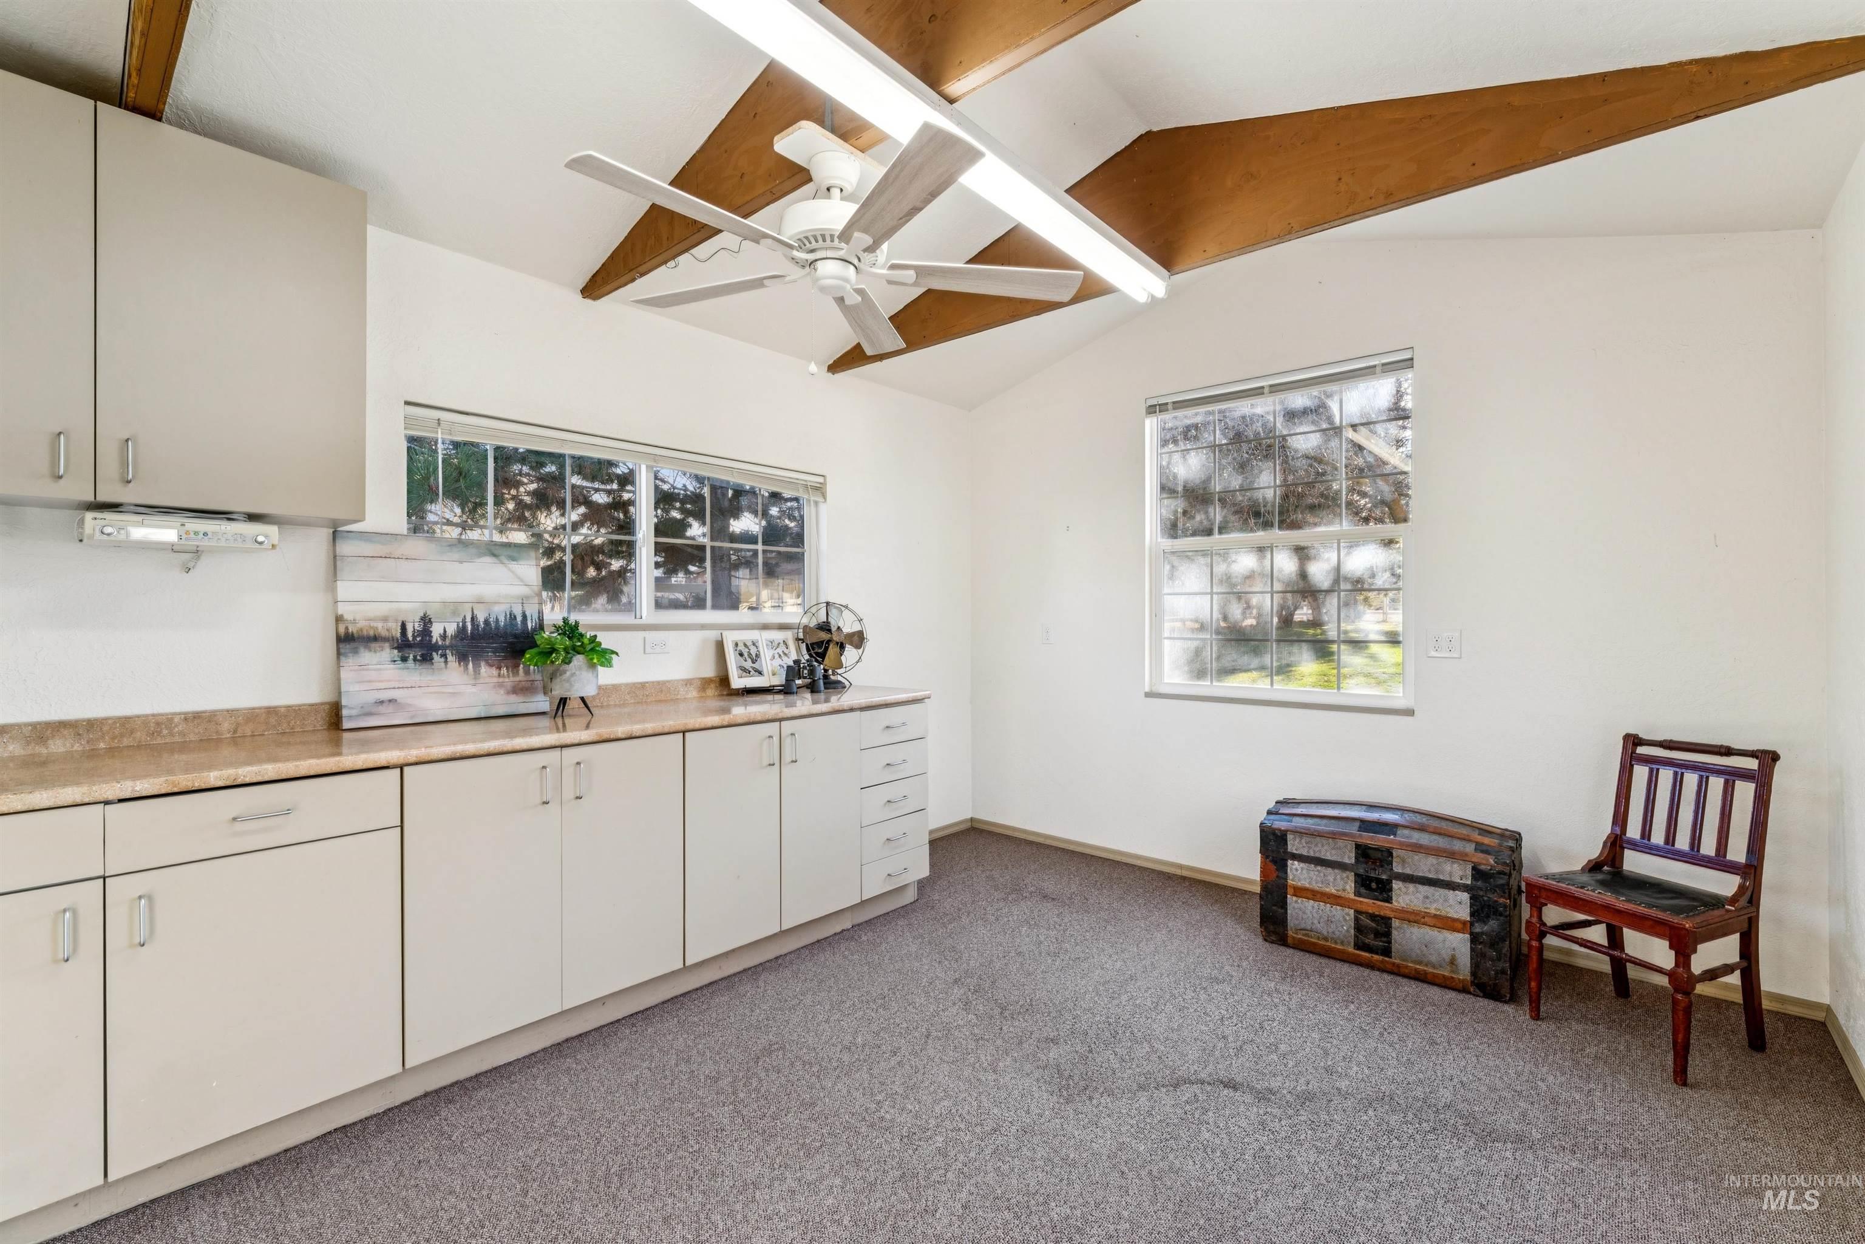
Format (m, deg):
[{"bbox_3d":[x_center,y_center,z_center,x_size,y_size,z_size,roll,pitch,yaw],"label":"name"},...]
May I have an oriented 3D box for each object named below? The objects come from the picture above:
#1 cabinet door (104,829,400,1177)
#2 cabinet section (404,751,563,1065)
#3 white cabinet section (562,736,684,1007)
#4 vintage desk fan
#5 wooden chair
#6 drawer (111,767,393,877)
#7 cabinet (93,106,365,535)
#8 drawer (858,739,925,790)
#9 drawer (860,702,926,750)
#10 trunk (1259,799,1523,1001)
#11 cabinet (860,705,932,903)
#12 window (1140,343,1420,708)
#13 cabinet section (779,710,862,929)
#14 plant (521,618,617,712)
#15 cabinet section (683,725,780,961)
[{"bbox_3d":[-1.477,0.807,1.732,0.030,0.602,0.500,0,0,41],"label":"cabinet door"},{"bbox_3d":[-1.410,0.747,2.288,0.570,0.762,0.391,0,0,42],"label":"cabinet section"},{"bbox_3d":[-1.149,0.745,2.580,0.570,0.762,0.387,0,0,42],"label":"white cabinet section"},{"bbox_3d":[-0.471,0.108,3.589,0.312,0.403,0.252,0,0,-33],"label":"vintage desk fan"},{"bbox_3d":[2.126,0.793,2.290,0.479,0.857,0.413,0,0,-20],"label":"wooden chair"},{"bbox_3d":[-1.630,0.434,1.865,0.423,0.143,0.500,0,0,41],"label":"drawer"},{"bbox_3d":[-1.834,-0.721,2.038,0.325,0.900,0.502,0,0,41],"label":"cabinet"},{"bbox_3d":[-0.309,0.585,3.366,0.423,0.152,0.399,0,0,41],"label":"drawer"},{"bbox_3d":[-0.310,0.430,3.366,0.423,0.155,0.399,0,0,41],"label":"drawer"},{"bbox_3d":[1.691,0.955,2.897,0.782,0.534,0.418,0,0,41],"label":"trunk"},{"bbox_3d":[-0.389,0.789,3.439,0.640,0.879,0.400,0,0,41],"label":"cabinet"},{"bbox_3d":[1.527,-0.378,3.533,1.157,1.454,0.101,0,0,41],"label":"window"},{"bbox_3d":[-0.627,0.742,3.164,0.570,0.762,0.398,0,0,42],"label":"cabinet section"},{"bbox_3d":[-1.196,0.149,2.561,0.262,0.323,0.292,0,0,41],"label":"plant"},{"bbox_3d":[-0.890,0.744,2.870,0.570,0.762,0.384,0,0,42],"label":"cabinet section"}]

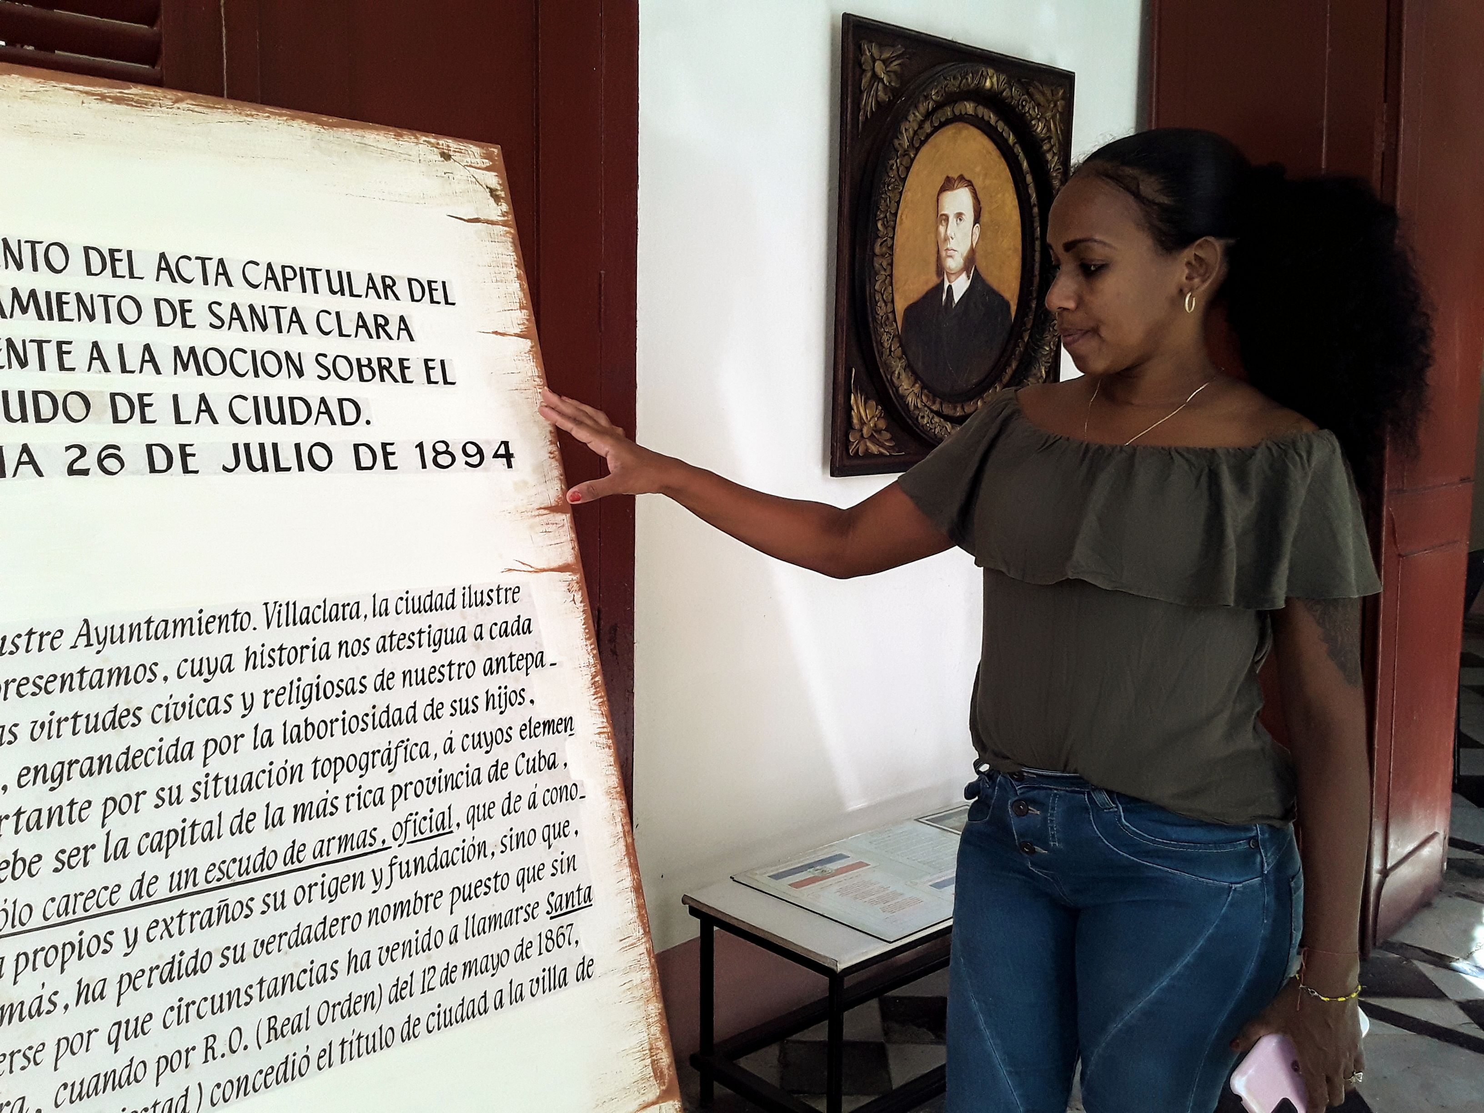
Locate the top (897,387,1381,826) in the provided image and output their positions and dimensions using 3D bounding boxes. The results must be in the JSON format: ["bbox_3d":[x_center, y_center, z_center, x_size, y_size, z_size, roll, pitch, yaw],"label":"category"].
[{"bbox_3d":[0.411,0.040,1.419,0.280,0.440,0.520,-2,5,-40],"label":"top"}]

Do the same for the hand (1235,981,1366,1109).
[{"bbox_3d":[0.535,0.476,1.280,0.115,0.140,0.085,-1,4,-25],"label":"hand"}]

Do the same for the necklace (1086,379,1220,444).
[{"bbox_3d":[0.406,-0.142,1.360,0.140,0.125,0.140,-2,5,-40],"label":"necklace"}]

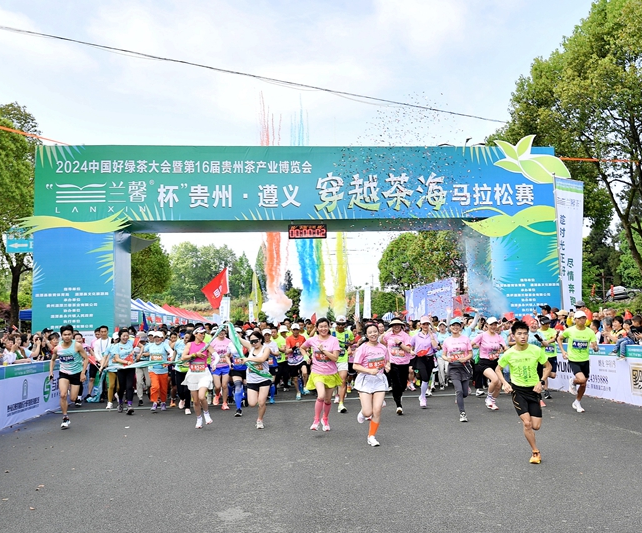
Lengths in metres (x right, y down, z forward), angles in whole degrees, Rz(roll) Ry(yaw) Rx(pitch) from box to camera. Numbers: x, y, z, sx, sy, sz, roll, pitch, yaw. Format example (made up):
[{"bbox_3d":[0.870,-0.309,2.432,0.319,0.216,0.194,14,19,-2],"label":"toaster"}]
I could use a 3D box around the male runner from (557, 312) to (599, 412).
[{"bbox_3d":[4.304,1.595,9.000,0.620,1.680,0.700,-2,-6,9],"label":"male runner"}]

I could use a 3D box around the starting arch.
[{"bbox_3d":[-0.288,0.033,13.735,13.200,6.150,1.600,-1,-6,-6],"label":"starting arch"}]

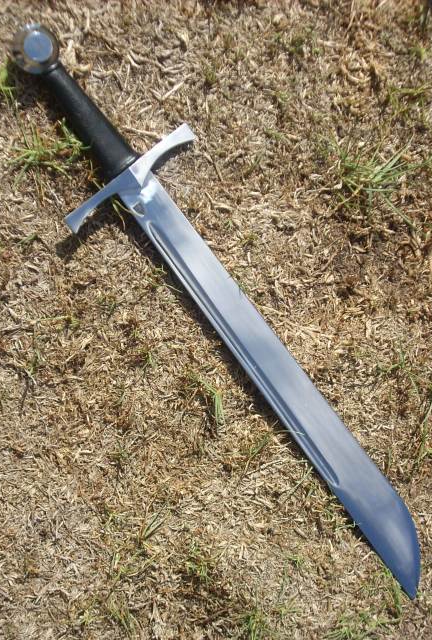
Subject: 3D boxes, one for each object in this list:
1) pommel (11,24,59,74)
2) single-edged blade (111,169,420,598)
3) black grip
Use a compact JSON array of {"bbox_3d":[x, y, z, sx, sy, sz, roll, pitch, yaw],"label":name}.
[{"bbox_3d":[-0.176,-0.266,0.980,0.048,0.028,0.048,-1,92,-27],"label":"pommel"},{"bbox_3d":[0.096,0.084,1.131,0.073,0.008,0.611,-43,109,-19],"label":"single-edged blade"},{"bbox_3d":[-0.127,-0.202,1.008,0.038,0.030,0.123,-42,109,-20],"label":"black grip"}]

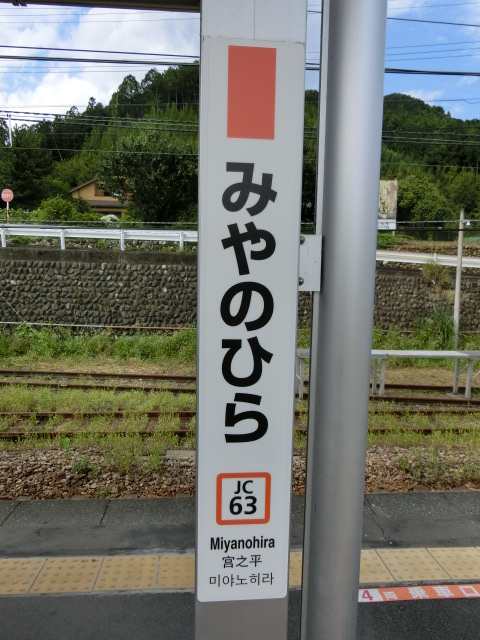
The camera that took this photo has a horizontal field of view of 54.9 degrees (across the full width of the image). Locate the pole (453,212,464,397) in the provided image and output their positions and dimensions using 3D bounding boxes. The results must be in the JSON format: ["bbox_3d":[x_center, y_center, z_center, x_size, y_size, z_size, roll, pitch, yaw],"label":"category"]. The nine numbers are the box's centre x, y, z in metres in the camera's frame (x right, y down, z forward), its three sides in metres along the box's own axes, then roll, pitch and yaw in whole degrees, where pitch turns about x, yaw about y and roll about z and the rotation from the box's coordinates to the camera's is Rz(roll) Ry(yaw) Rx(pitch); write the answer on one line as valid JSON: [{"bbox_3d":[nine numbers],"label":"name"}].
[{"bbox_3d":[6.260,-0.498,13.208,0.145,5.260,0.145,-1,6,0],"label":"pole"}]

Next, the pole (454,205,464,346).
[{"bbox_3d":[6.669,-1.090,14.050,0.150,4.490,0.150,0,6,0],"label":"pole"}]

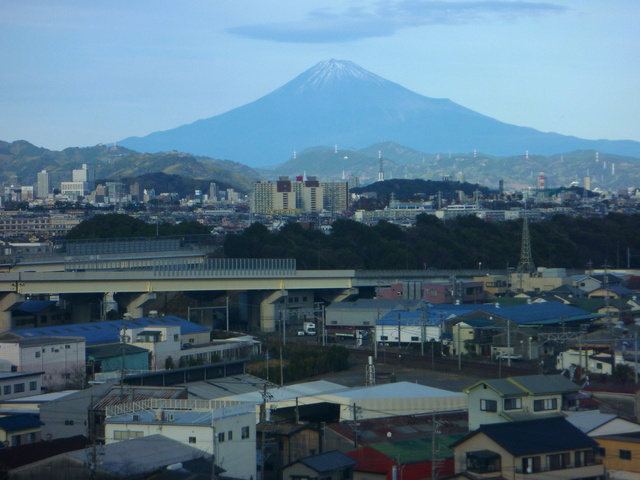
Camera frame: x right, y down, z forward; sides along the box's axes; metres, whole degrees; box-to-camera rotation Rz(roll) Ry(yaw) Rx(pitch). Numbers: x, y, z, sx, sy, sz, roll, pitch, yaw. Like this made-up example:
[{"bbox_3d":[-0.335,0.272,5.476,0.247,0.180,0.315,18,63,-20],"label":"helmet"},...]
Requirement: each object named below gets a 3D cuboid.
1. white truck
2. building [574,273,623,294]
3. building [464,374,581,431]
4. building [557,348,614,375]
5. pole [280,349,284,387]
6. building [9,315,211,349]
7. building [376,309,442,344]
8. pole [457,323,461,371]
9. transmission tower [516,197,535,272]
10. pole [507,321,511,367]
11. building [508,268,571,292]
[{"bbox_3d":[-2.060,19.470,518.370,2.000,2.900,5.200,-1,1,-12],"label":"white truck"},{"bbox_3d":[73.730,13.960,625.320,8.200,8.200,10.000,0,1,37],"label":"building"},{"bbox_3d":[23.780,20.030,273.860,11.200,7.800,7.800,-1,1,-32],"label":"building"},{"bbox_3d":[44.470,20.130,394.380,8.300,4.000,5.200,0,1,35],"label":"building"},{"bbox_3d":[-5.380,19.480,340.350,0.300,7.800,0.300,-1,1,6],"label":"pole"},{"bbox_3d":[-39.440,18.760,416.340,17.500,8.400,53.000,0,1,26],"label":"building"},{"bbox_3d":[18.820,18.010,481.350,13.500,6.600,9.200,0,1,27],"label":"building"},{"bbox_3d":[23.900,18.370,408.350,0.350,8.300,0.350,-1,1,6],"label":"pole"},{"bbox_3d":[55.590,-0.790,640.080,4.100,20.800,4.100,0,1,20],"label":"transmission tower"},{"bbox_3d":[33.030,18.160,415.350,0.350,8.100,0.350,-1,1,6],"label":"pole"},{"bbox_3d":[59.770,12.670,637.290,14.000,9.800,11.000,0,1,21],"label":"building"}]

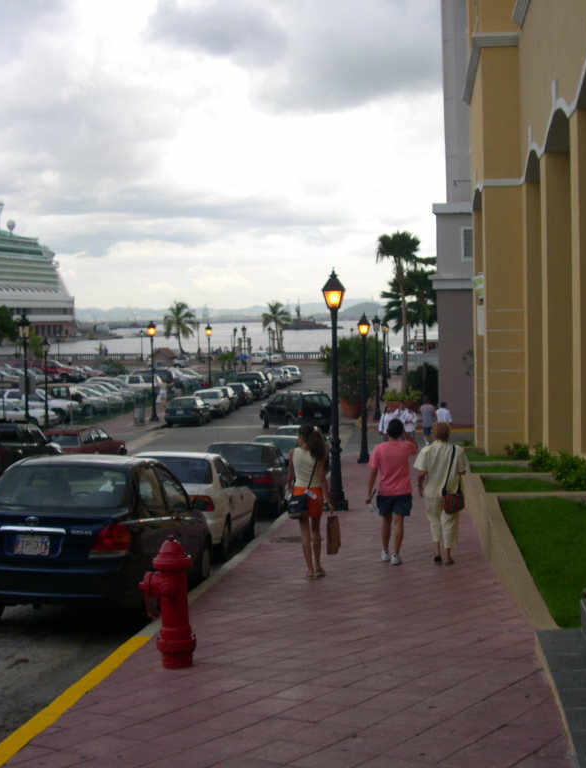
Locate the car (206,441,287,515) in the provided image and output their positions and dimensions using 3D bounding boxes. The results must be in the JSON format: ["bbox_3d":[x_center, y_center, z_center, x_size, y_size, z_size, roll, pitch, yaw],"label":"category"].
[{"bbox_3d":[-0.891,1.763,22.115,1.690,1.350,4.500,-1,-1,6],"label":"car"}]

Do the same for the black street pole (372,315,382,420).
[{"bbox_3d":[3.515,-0.670,47.173,0.420,4.341,0.420,-1,3,6],"label":"black street pole"}]

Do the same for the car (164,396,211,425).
[{"bbox_3d":[-5.131,1.378,56.654,1.670,1.380,4.200,-1,1,6],"label":"car"}]

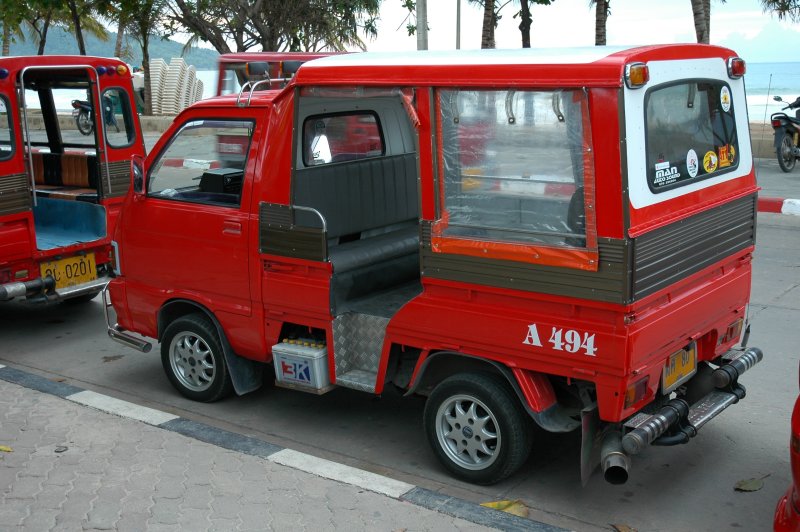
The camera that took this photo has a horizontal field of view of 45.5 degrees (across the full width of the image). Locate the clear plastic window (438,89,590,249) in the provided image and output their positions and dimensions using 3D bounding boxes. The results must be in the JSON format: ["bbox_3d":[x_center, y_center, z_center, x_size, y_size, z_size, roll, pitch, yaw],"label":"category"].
[{"bbox_3d":[0.447,-0.397,3.843,0.700,0.625,0.020,8,10,37],"label":"clear plastic window"}]

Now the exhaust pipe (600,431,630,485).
[{"bbox_3d":[0.896,0.787,3.970,0.120,0.120,0.270,2,26,10],"label":"exhaust pipe"}]

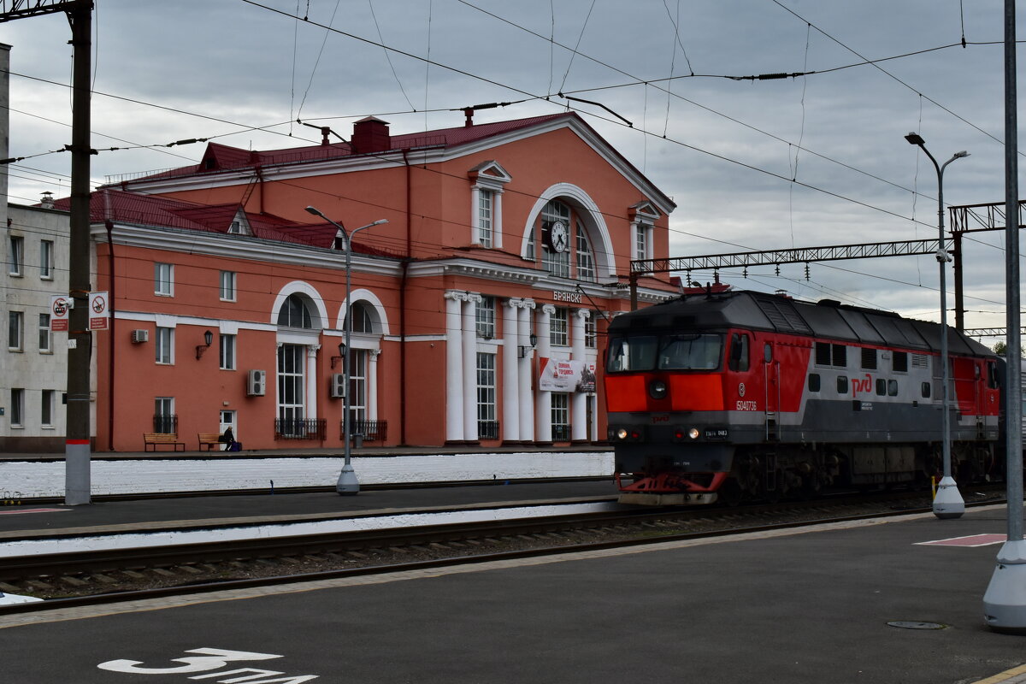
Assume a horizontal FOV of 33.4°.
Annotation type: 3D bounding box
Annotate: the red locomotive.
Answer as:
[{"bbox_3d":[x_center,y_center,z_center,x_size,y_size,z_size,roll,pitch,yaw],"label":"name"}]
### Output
[{"bbox_3d":[8.881,1.641,47.119,3.040,5.130,20.900,-2,-4,33],"label":"red locomotive"}]

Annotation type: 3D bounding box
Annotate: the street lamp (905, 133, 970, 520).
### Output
[{"bbox_3d":[7.419,-0.211,29.450,0.540,6.520,2.500,-3,-4,35],"label":"street lamp"}]

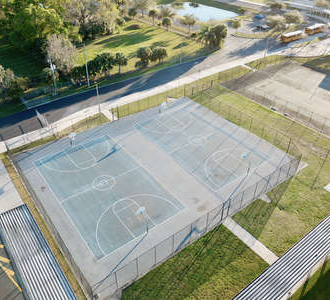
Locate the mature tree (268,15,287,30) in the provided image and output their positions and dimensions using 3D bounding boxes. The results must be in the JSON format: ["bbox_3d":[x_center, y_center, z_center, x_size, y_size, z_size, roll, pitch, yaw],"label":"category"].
[{"bbox_3d":[46.259,-52.385,124.473,6.468,6.174,6.468,1,37,-1],"label":"mature tree"}]

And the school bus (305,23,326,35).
[{"bbox_3d":[63.306,-50.795,126.599,10.600,3.050,2.450,-22,42,-28],"label":"school bus"}]

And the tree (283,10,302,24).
[{"bbox_3d":[58.401,-60.332,137.078,8.570,5.820,8.570,1,36,0],"label":"tree"}]

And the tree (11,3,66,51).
[{"bbox_3d":[-41.828,-40.573,100.361,17.970,14.290,17.970,1,36,0],"label":"tree"}]

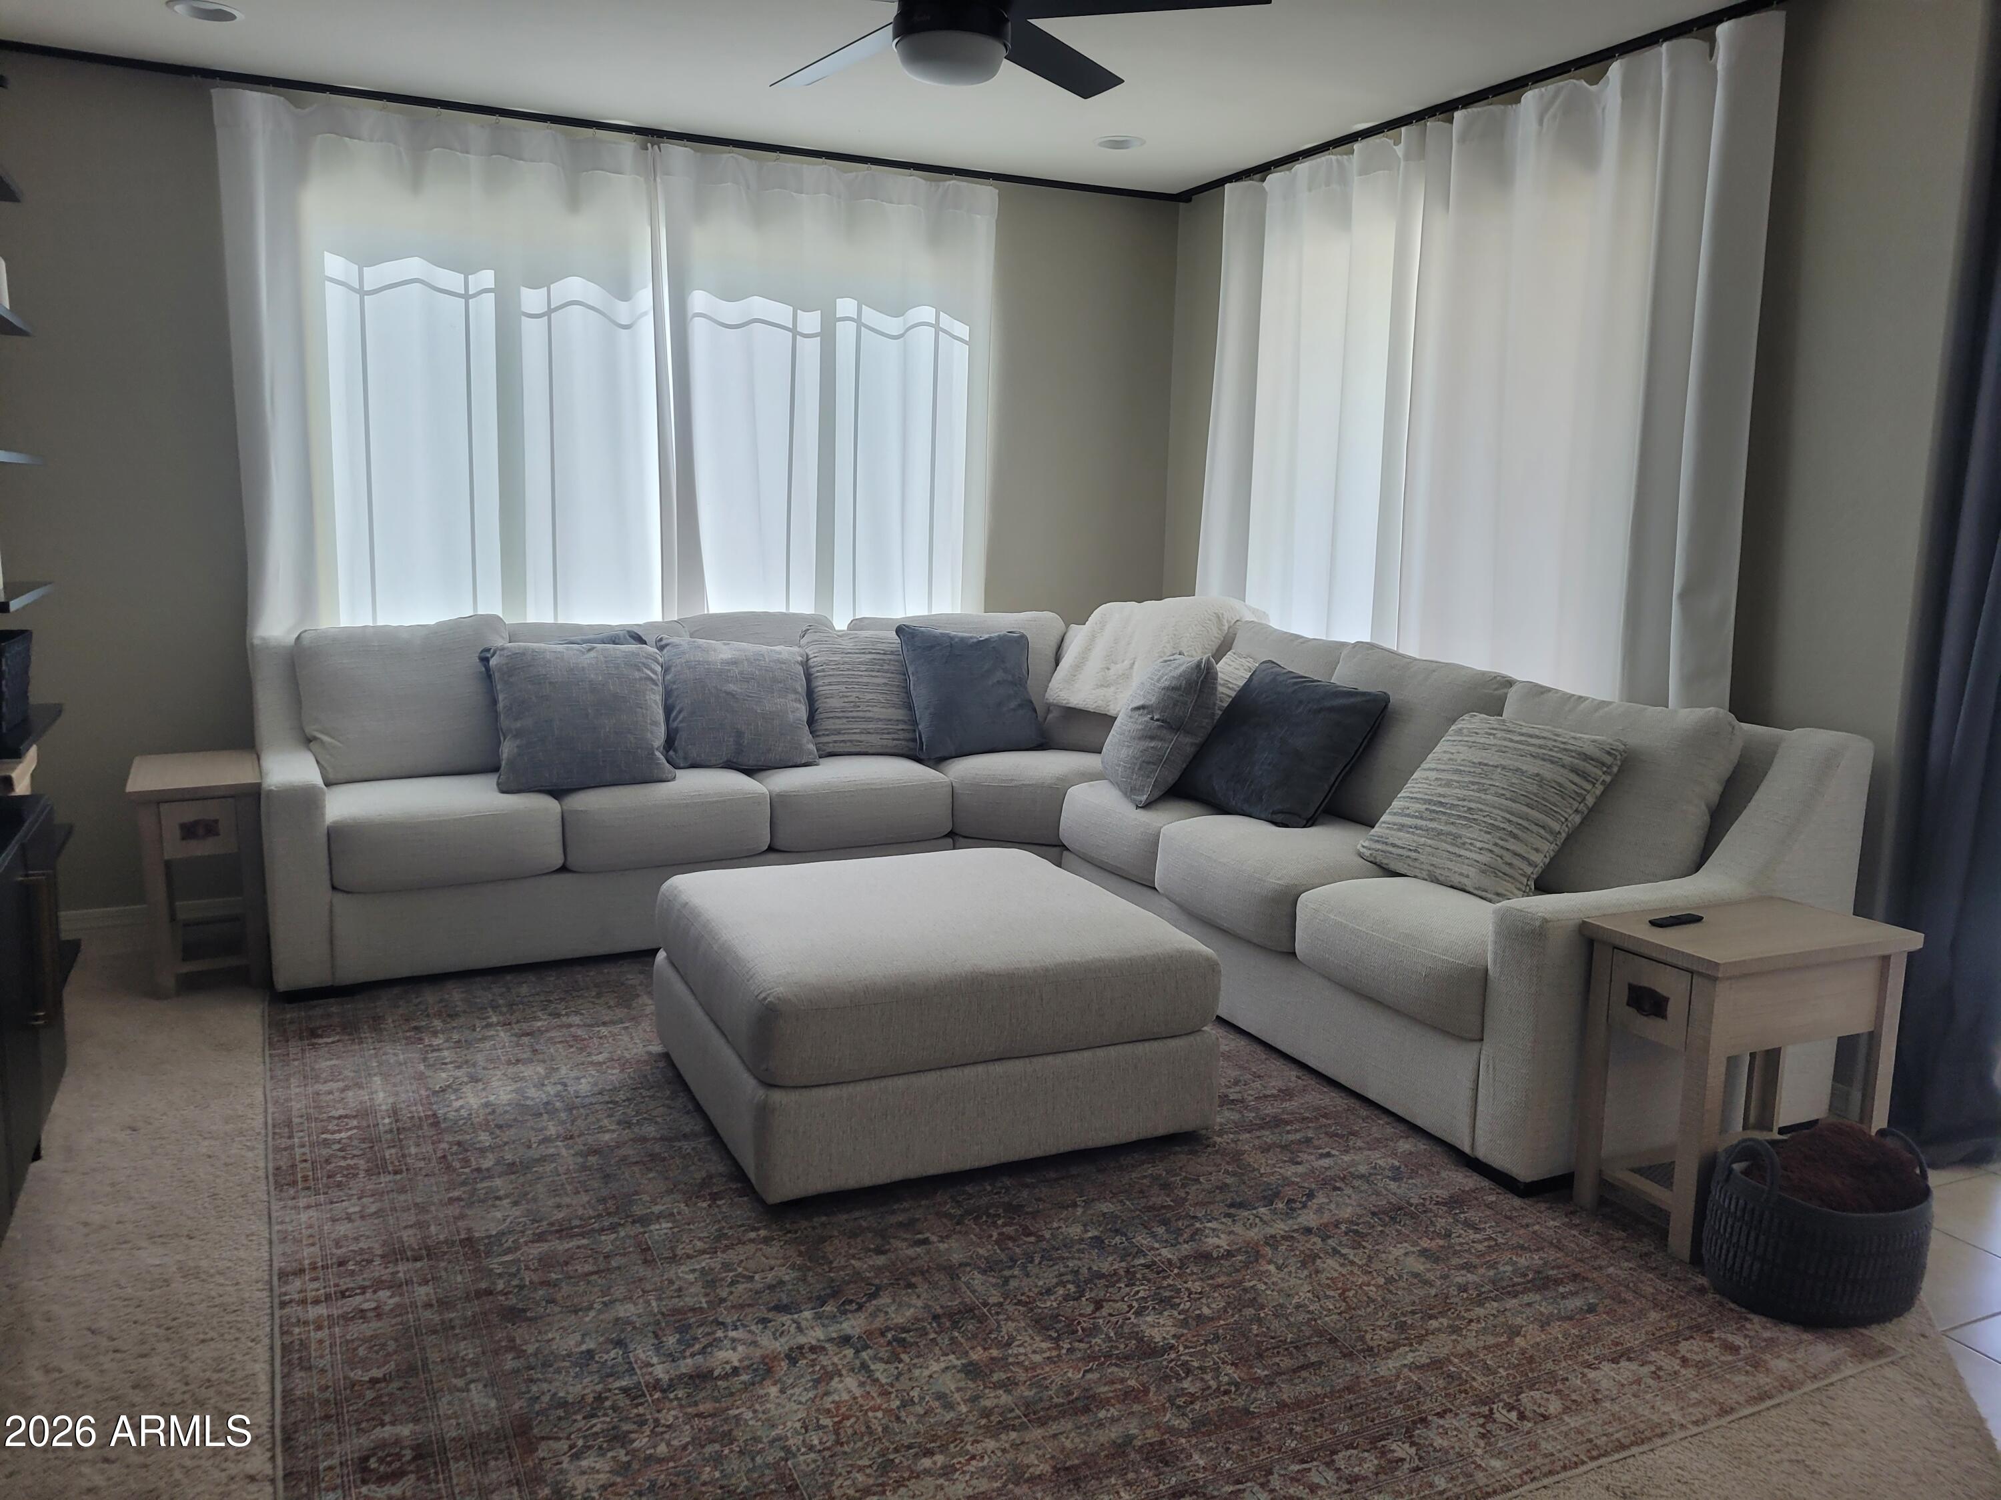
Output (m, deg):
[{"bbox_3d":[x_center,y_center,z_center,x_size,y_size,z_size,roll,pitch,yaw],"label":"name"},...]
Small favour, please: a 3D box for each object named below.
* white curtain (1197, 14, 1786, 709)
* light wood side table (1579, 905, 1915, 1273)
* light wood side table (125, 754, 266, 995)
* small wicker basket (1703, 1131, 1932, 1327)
[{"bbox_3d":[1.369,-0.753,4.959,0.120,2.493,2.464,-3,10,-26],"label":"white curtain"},{"bbox_3d":[1.524,0.662,3.116,0.574,0.608,0.337,-3,10,-26],"label":"light wood side table"},{"bbox_3d":[-2.404,0.366,4.543,0.337,0.608,0.574,-3,10,-26],"label":"light wood side table"},{"bbox_3d":[1.545,0.877,2.845,0.395,0.266,0.350,-3,10,-26],"label":"small wicker basket"}]

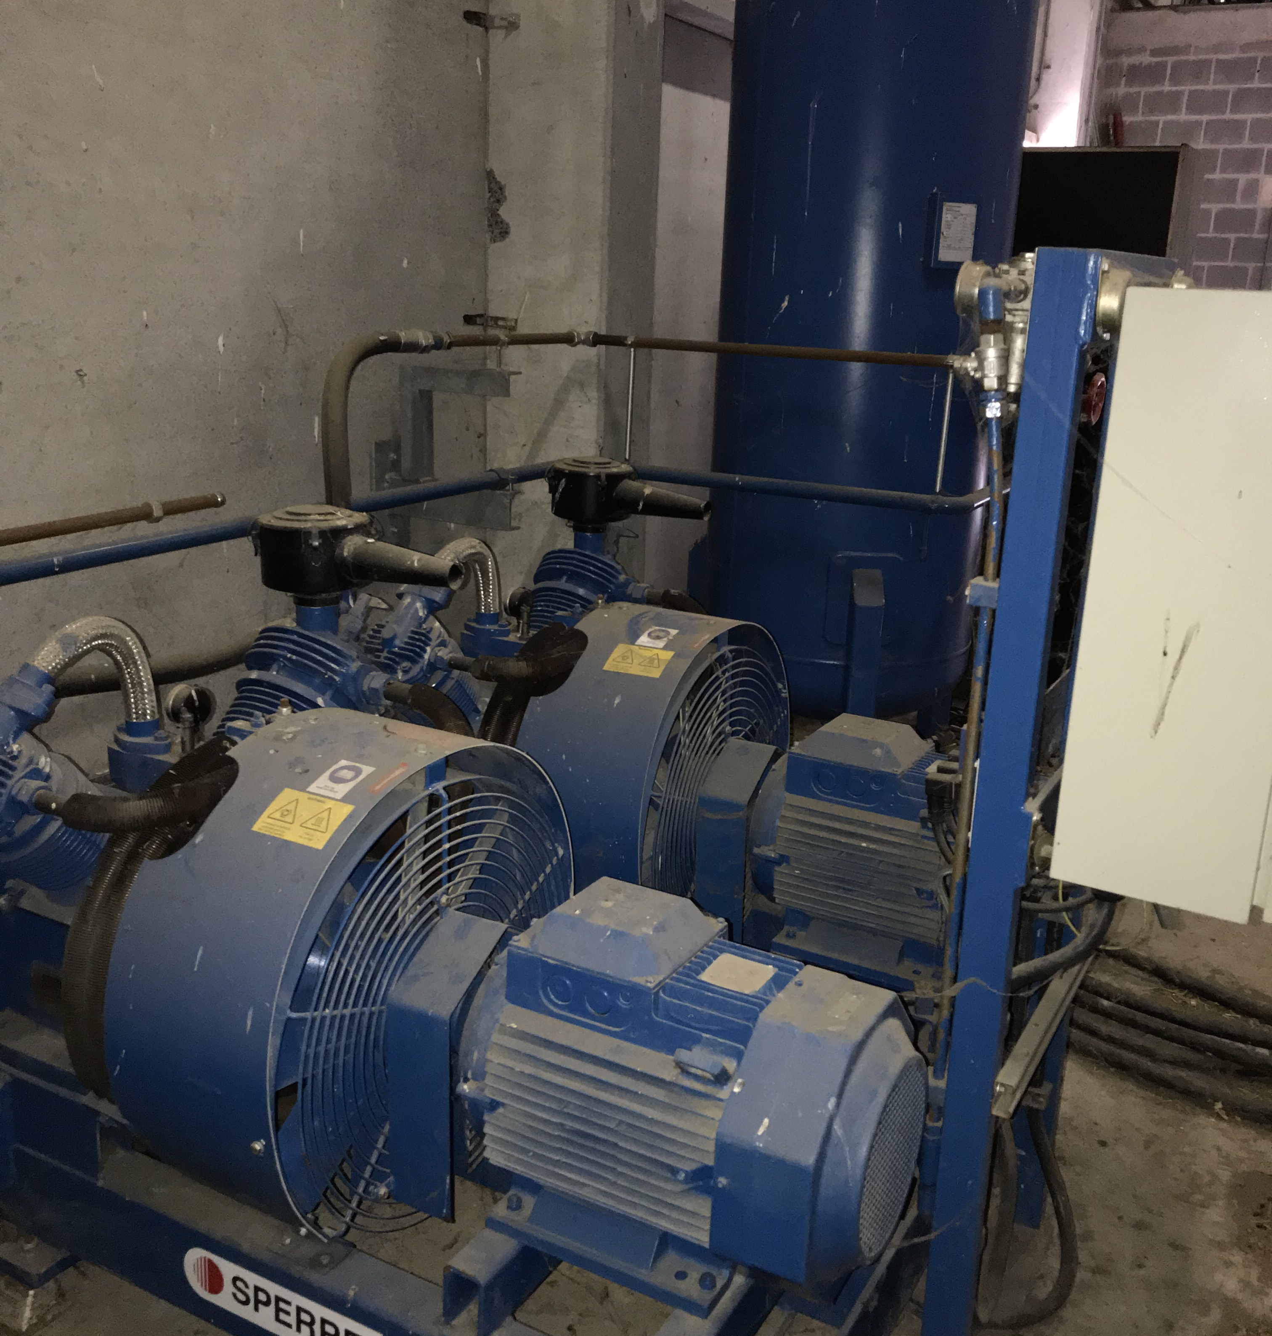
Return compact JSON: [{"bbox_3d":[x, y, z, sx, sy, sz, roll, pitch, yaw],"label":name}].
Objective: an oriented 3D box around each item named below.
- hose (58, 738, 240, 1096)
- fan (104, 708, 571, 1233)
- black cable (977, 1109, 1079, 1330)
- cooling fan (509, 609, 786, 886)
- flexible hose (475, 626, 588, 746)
[{"bbox_3d":[-0.742,0.380,2.057,0.196,0.504,0.291,10,16,27],"label":"hose"},{"bbox_3d":[-0.418,0.467,2.214,0.351,0.750,0.784,10,16,27],"label":"fan"},{"bbox_3d":[0.628,0.867,2.139,0.140,0.336,0.134,10,16,27],"label":"black cable"},{"bbox_3d":[0.086,0.261,3.115,0.353,0.753,0.784,10,16,27],"label":"cooling fan"},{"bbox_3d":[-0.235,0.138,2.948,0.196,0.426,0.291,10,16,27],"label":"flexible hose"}]

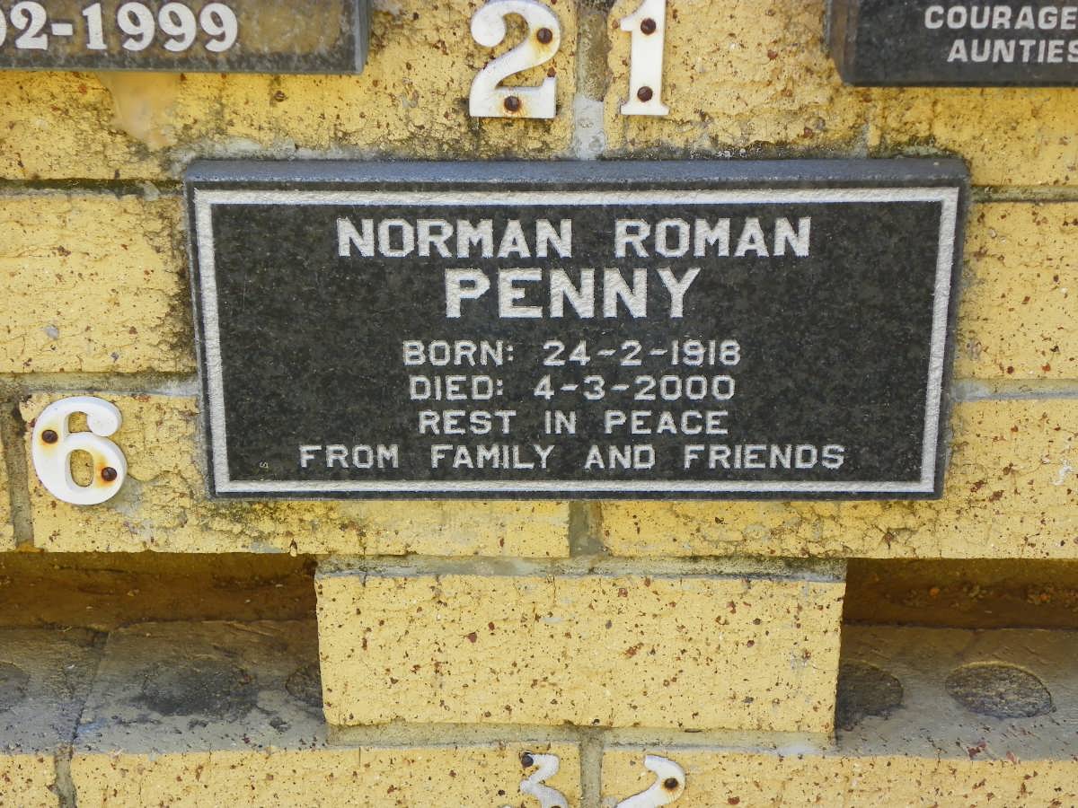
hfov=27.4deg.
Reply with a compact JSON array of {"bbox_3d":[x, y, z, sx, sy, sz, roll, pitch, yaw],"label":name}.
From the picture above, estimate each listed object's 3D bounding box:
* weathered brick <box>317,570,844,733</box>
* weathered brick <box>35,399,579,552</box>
[{"bbox_3d":[0.019,0.088,1.022,0.228,0.076,0.110,0,24,2],"label":"weathered brick"},{"bbox_3d":[-0.101,0.008,0.990,0.231,0.076,0.110,0,24,2],"label":"weathered brick"}]

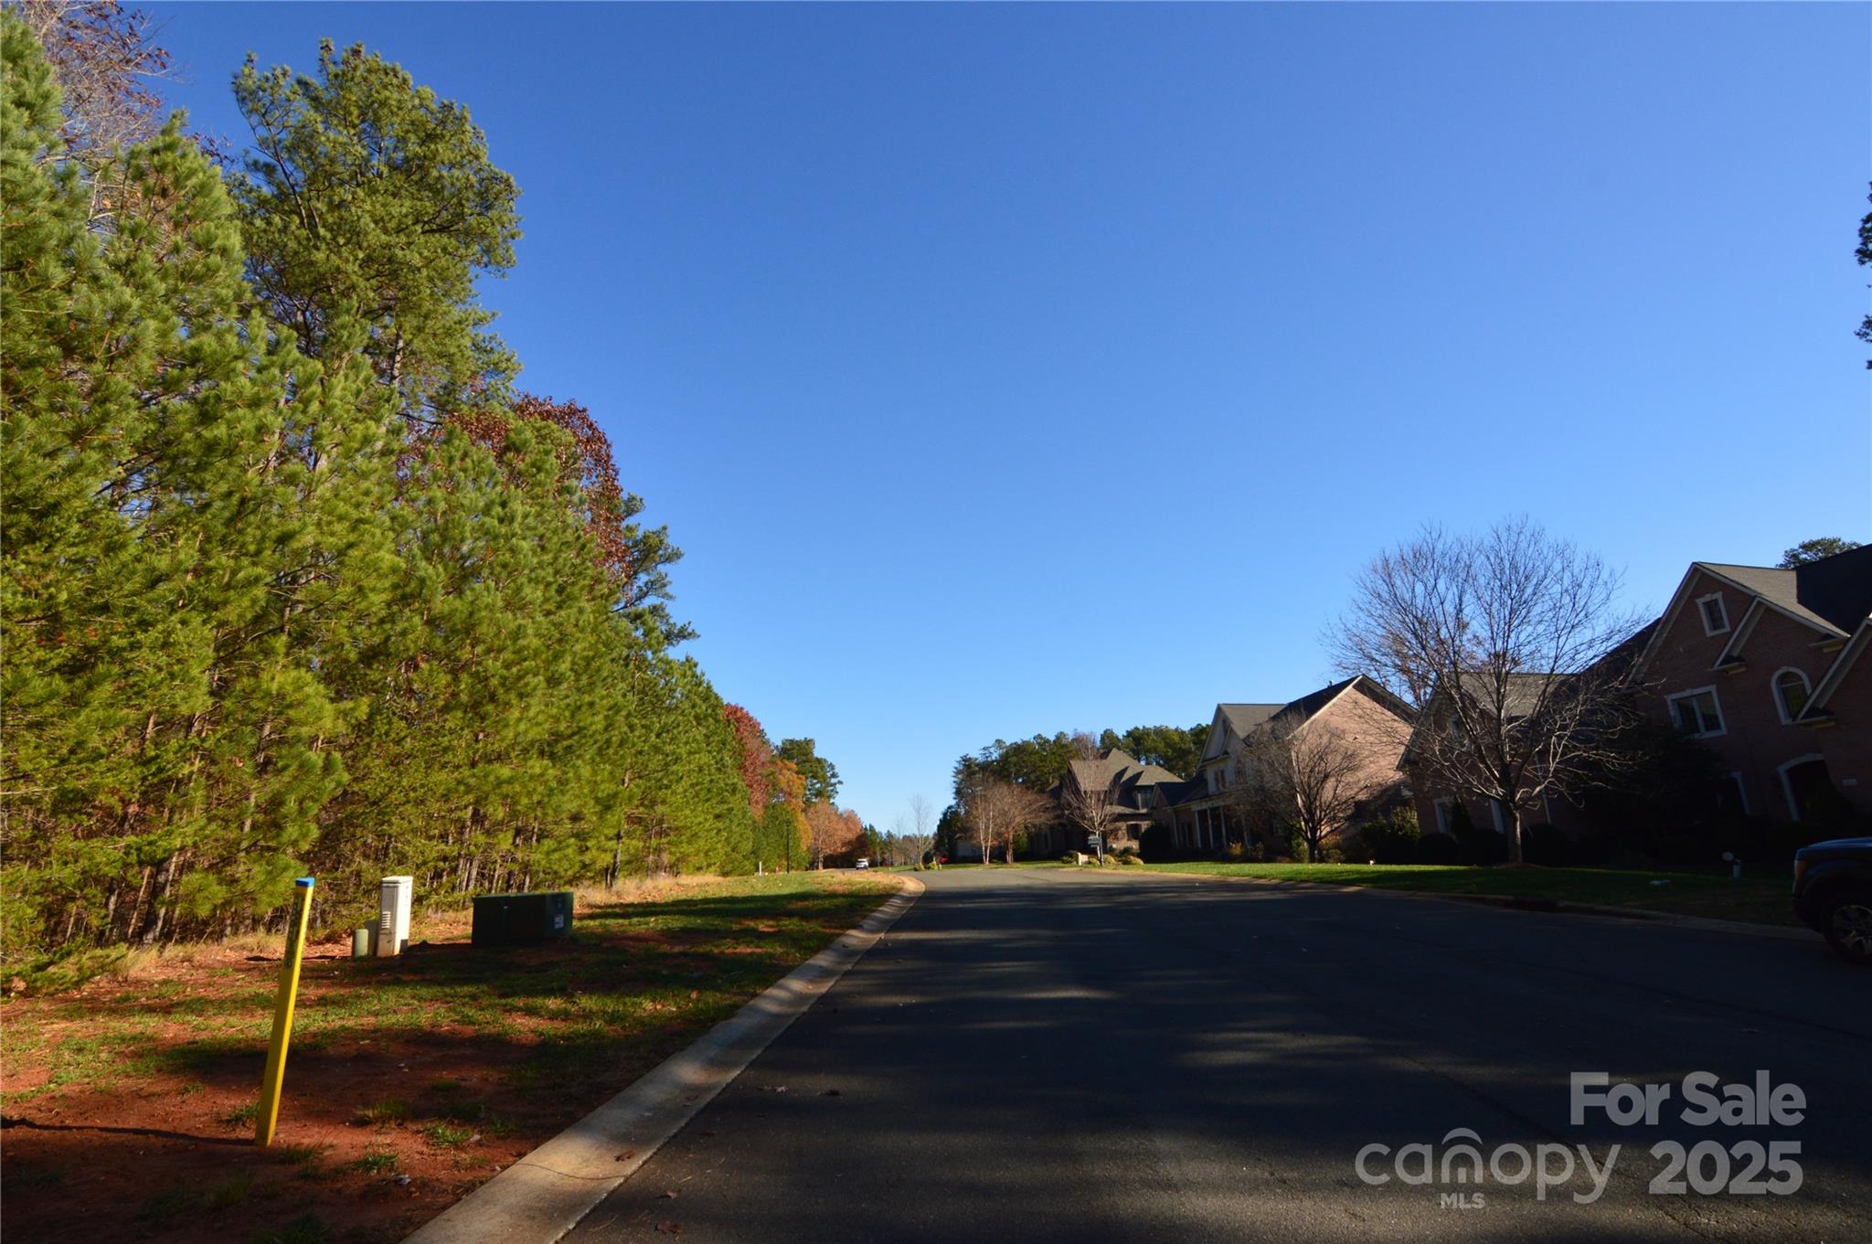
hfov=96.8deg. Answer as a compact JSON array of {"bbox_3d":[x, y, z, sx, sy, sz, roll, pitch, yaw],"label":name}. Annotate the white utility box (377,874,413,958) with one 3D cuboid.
[{"bbox_3d":[-8.100,4.420,12.460,0.250,1.070,0.360,-2,-14,-5],"label":"white utility box"}]

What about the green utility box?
[{"bbox_3d":[-6.730,4.850,13.580,1.170,0.720,0.830,-4,-14,7],"label":"green utility box"}]

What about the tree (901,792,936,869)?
[{"bbox_3d":[-1.290,15.450,61.000,2.700,5.400,2.600,-2,-15,2],"label":"tree"}]

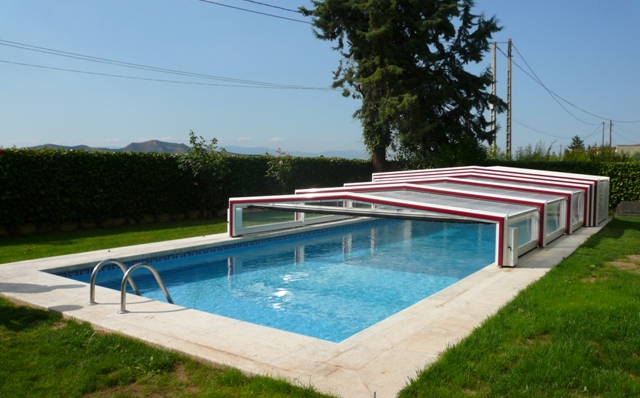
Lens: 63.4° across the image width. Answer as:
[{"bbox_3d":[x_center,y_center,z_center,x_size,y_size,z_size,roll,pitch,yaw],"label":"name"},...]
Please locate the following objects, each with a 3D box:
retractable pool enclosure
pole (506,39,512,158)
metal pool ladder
[{"bbox_3d":[2.762,-0.062,11.959,6.042,1.377,8.264,3,5,35],"label":"retractable pool enclosure"},{"bbox_3d":[10.438,-4.635,28.781,0.260,8.310,0.240,2,4,20],"label":"pole"},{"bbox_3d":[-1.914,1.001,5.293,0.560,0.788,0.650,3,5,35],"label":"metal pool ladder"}]

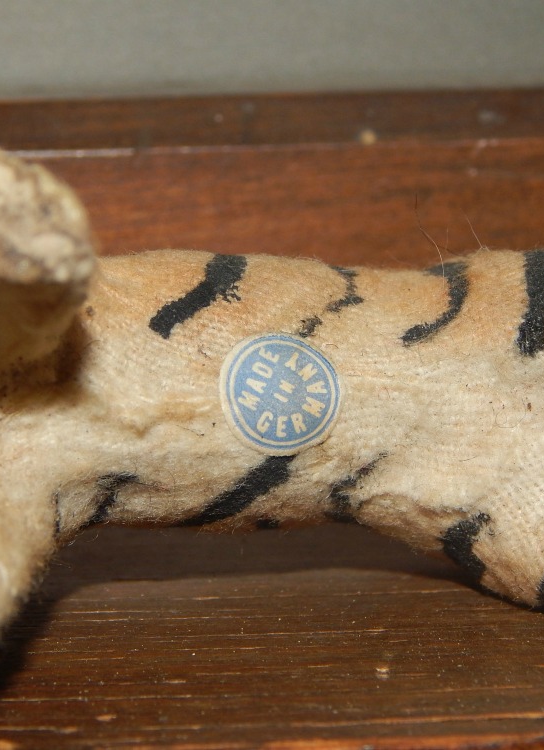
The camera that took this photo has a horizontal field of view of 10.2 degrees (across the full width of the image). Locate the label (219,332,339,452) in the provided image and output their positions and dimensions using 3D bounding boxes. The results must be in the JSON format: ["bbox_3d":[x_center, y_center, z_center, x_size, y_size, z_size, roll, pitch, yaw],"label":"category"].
[{"bbox_3d":[0.001,0.002,0.284,0.011,0.001,0.011,30,82,-2],"label":"label"}]

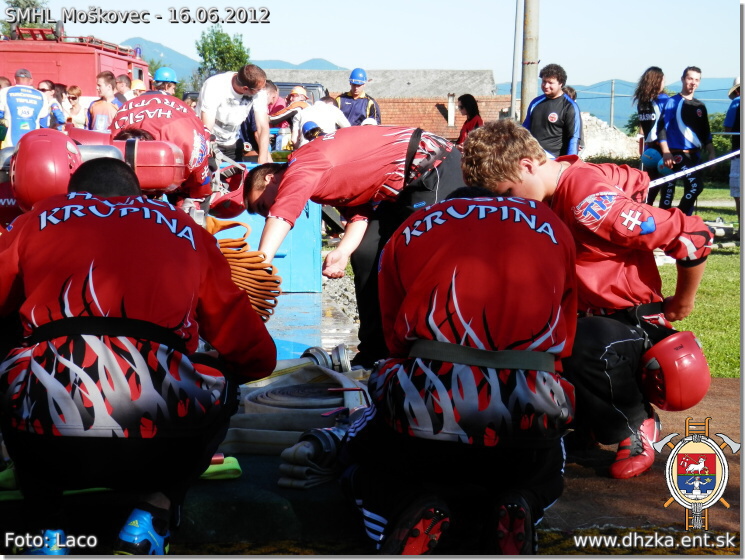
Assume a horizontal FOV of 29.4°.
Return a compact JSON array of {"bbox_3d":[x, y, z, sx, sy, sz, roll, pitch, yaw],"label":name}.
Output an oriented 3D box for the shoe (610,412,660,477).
[{"bbox_3d":[0.813,0.516,4.380,0.102,0.120,0.280,4,21,31],"label":"shoe"}]

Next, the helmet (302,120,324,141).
[{"bbox_3d":[-0.647,-1.599,15.200,0.260,0.170,0.210,-28,4,42],"label":"helmet"}]

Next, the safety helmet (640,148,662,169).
[{"bbox_3d":[2.650,-1.154,13.500,0.210,0.190,0.240,6,18,16],"label":"safety helmet"}]

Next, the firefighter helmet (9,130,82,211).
[{"bbox_3d":[-0.993,-0.334,4.330,0.225,0.265,0.205,-3,24,-6],"label":"firefighter helmet"}]

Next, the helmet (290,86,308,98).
[{"bbox_3d":[-0.843,-2.144,16.300,0.270,0.160,0.210,23,18,35],"label":"helmet"}]

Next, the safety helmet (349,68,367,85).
[{"bbox_3d":[-0.169,-2.333,16.300,0.210,0.180,0.260,3,16,8],"label":"safety helmet"}]

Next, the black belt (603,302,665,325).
[{"bbox_3d":[0.848,0.100,4.500,0.310,0.070,0.230,-3,18,39],"label":"black belt"}]

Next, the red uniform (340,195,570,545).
[{"bbox_3d":[0.223,0.219,3.759,0.600,0.860,0.720,1,6,5],"label":"red uniform"}]

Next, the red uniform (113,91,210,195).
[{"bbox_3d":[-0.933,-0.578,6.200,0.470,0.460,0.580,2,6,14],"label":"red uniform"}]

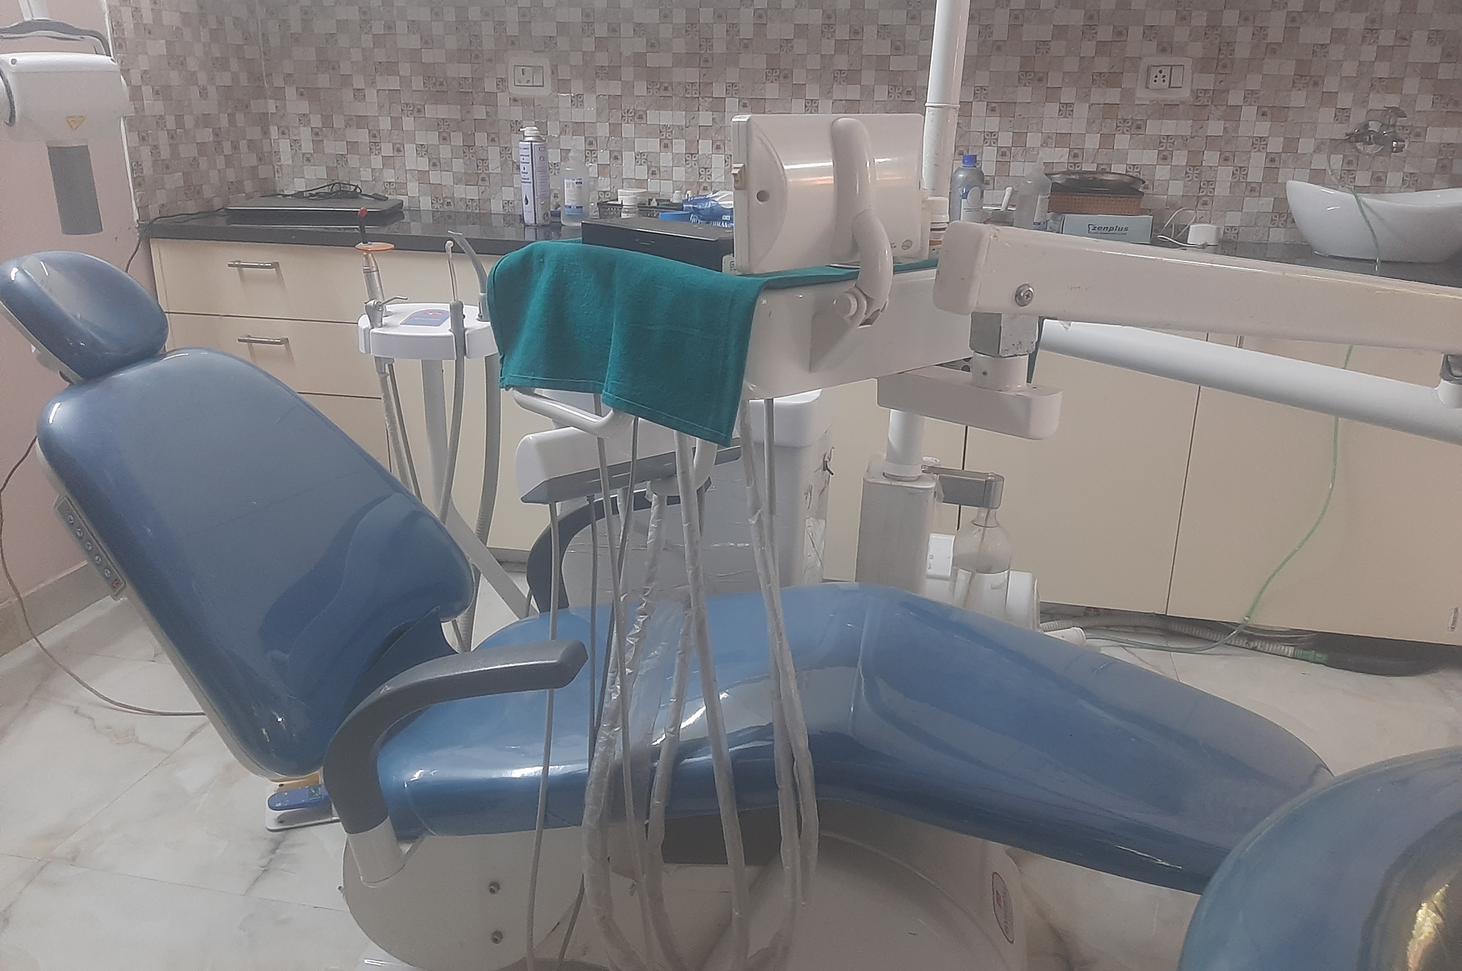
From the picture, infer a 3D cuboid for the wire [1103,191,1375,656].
[{"bbox_3d":[1.155,-0.138,2.603,0.500,1.030,0.340,5,19,12],"label":"wire"}]

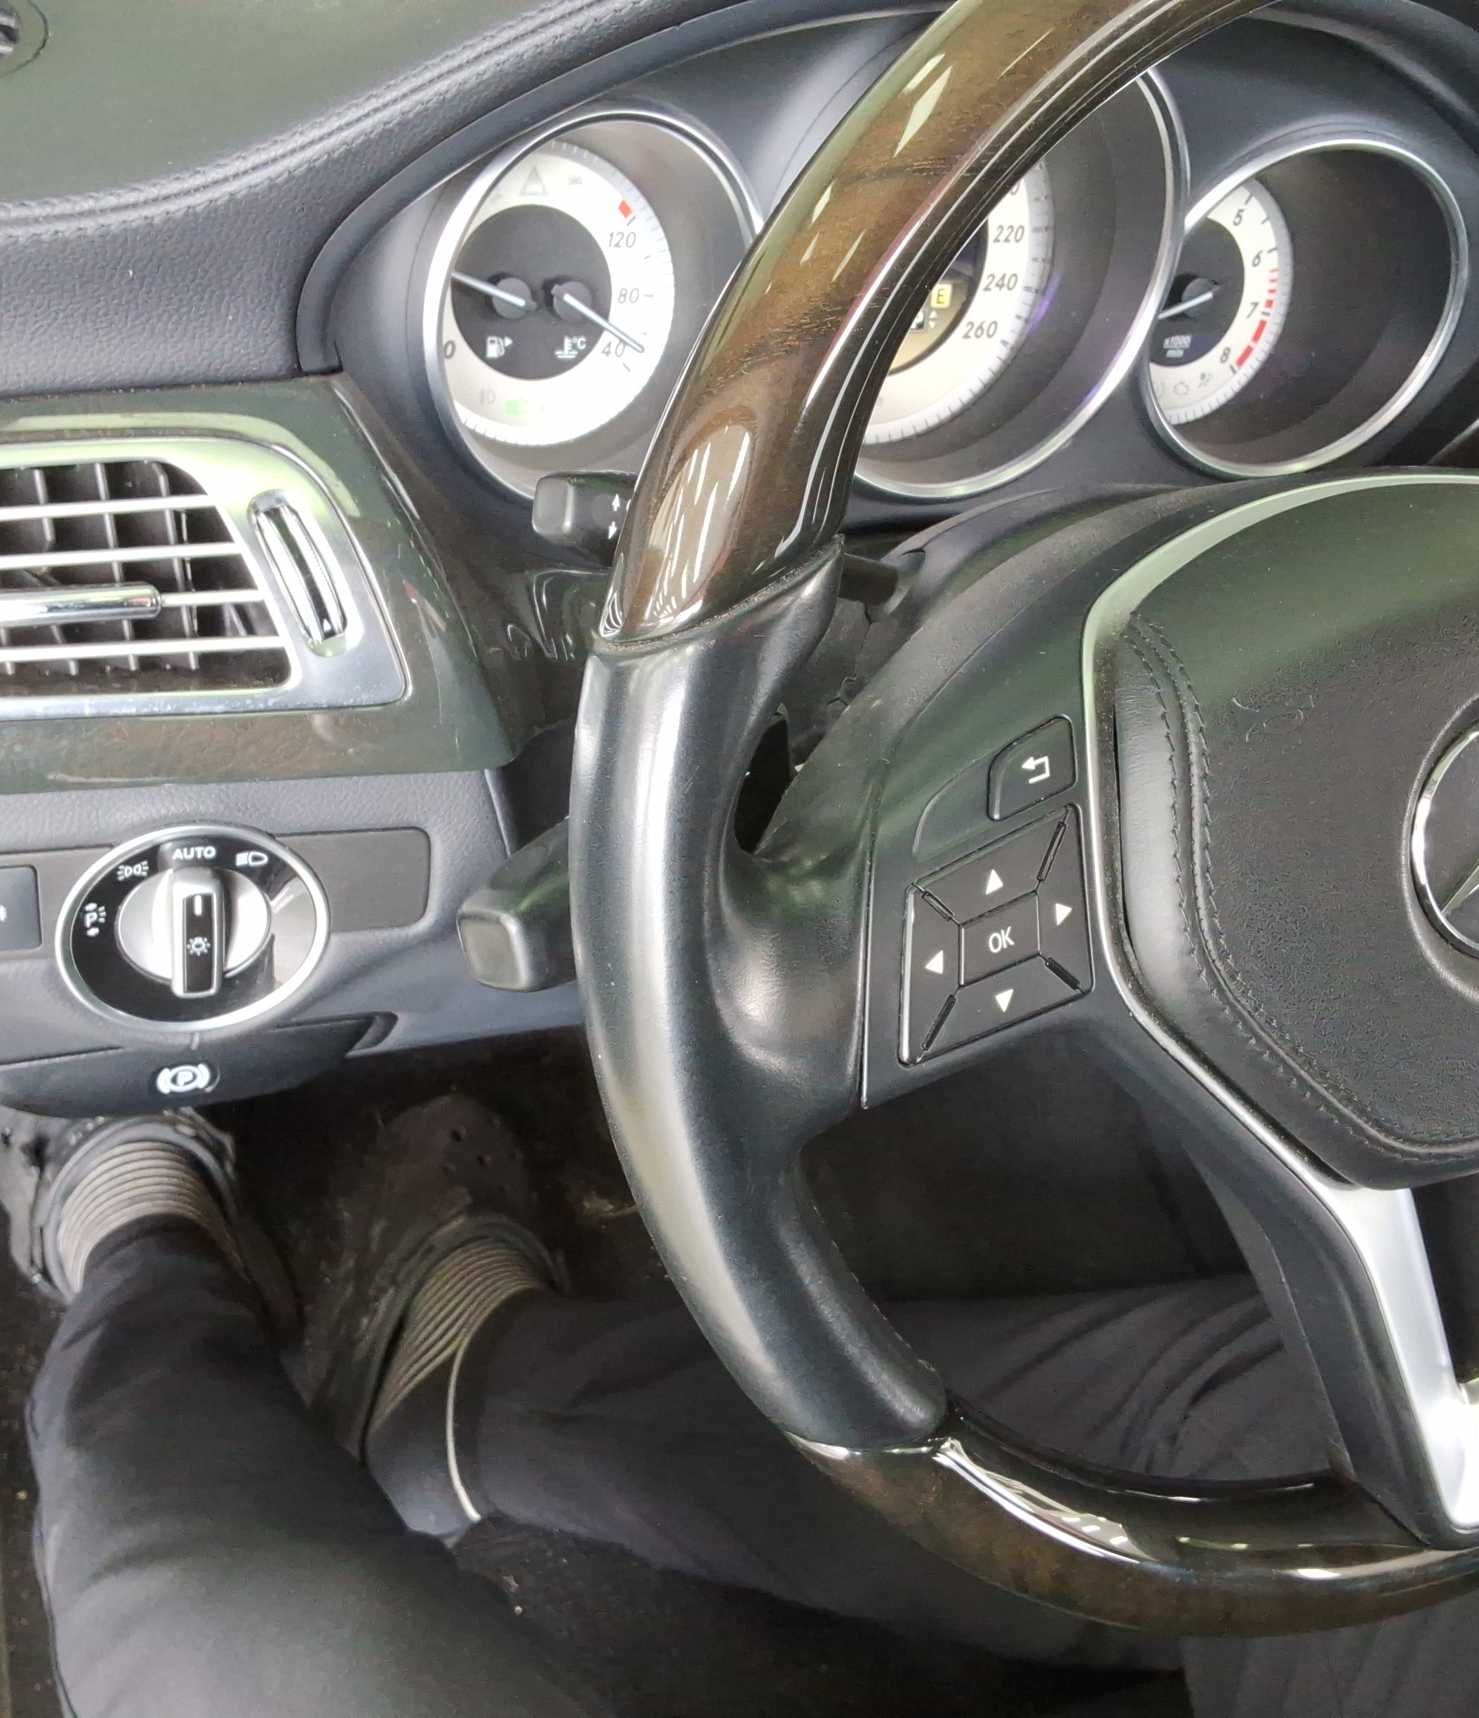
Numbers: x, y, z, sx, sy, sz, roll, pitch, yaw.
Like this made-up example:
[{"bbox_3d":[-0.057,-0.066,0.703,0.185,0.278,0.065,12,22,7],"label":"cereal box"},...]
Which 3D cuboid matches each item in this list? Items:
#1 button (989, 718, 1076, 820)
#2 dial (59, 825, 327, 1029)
[{"bbox_3d":[0.058,-0.018,0.368,0.020,0.017,0.008,-16,17,-15],"label":"button"},{"bbox_3d":[-0.149,0.025,0.509,0.073,0.073,0.025,-4,38,-16],"label":"dial"}]

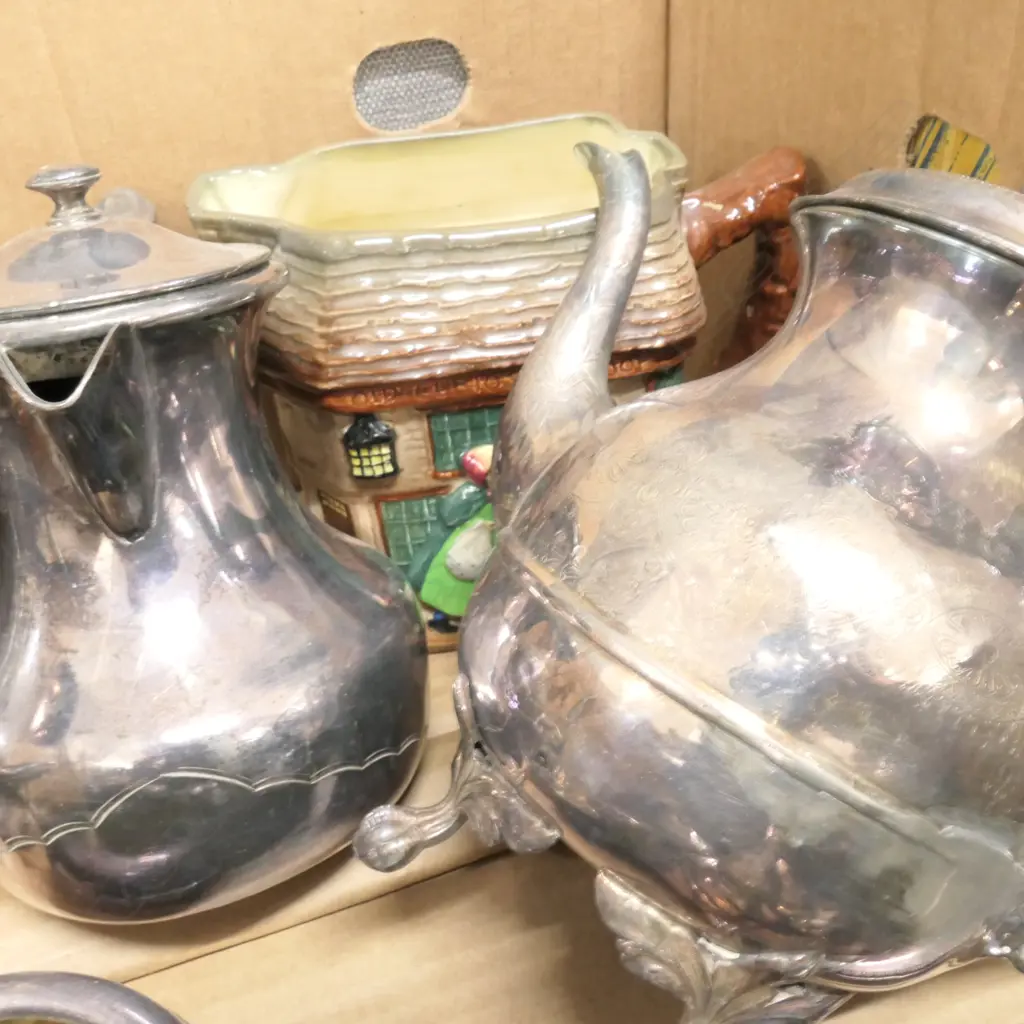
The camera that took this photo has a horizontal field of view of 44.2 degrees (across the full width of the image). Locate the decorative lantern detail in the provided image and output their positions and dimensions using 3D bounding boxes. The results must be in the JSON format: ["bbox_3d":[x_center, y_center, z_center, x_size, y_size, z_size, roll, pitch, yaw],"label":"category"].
[{"bbox_3d":[-0.042,-0.020,0.375,0.015,0.020,0.006,-7,33,-6],"label":"decorative lantern detail"}]

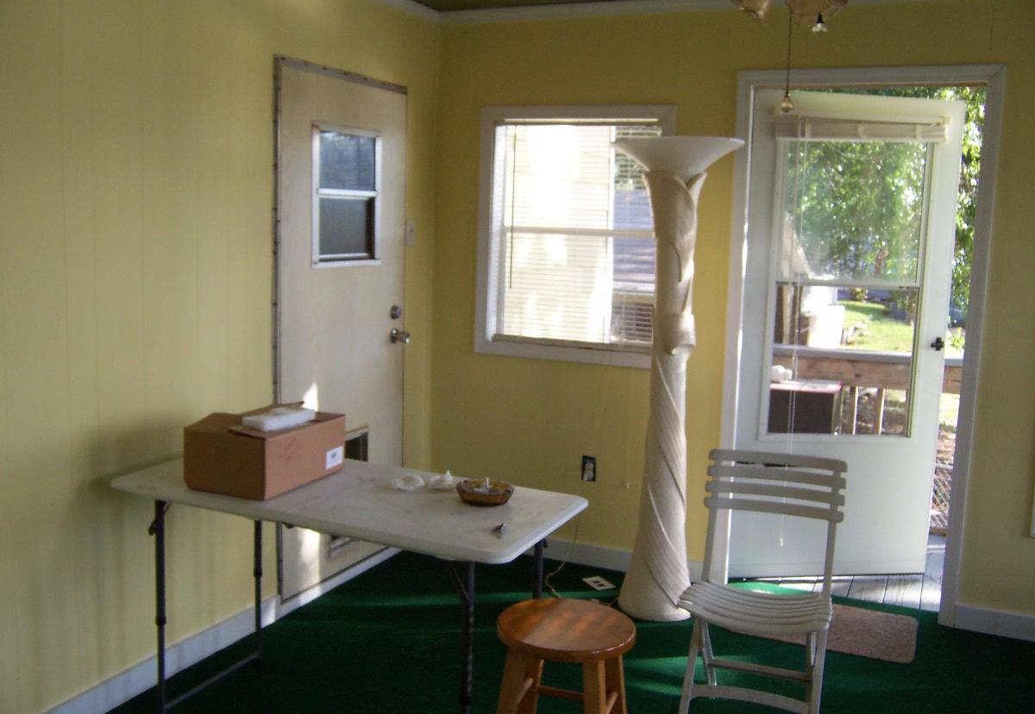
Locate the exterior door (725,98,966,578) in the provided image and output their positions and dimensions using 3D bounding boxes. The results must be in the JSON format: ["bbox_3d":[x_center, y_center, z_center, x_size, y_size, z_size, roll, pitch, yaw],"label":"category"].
[{"bbox_3d":[1.343,-0.053,4.048,0.880,2.000,0.060,1,8,-7],"label":"exterior door"}]

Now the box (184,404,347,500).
[{"bbox_3d":[-0.729,0.261,2.867,0.284,0.188,0.378,5,9,24],"label":"box"}]

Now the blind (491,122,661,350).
[{"bbox_3d":[0.243,-0.519,4.207,0.745,0.958,0.050,5,9,24],"label":"blind"}]

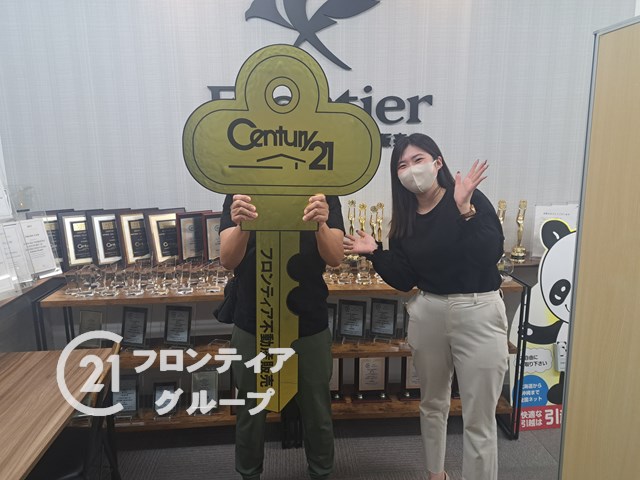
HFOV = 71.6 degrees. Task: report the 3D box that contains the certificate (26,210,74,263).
[{"bbox_3d":[-1.581,-0.001,2.643,0.246,0.343,0.030,-9,3,-37],"label":"certificate"}]

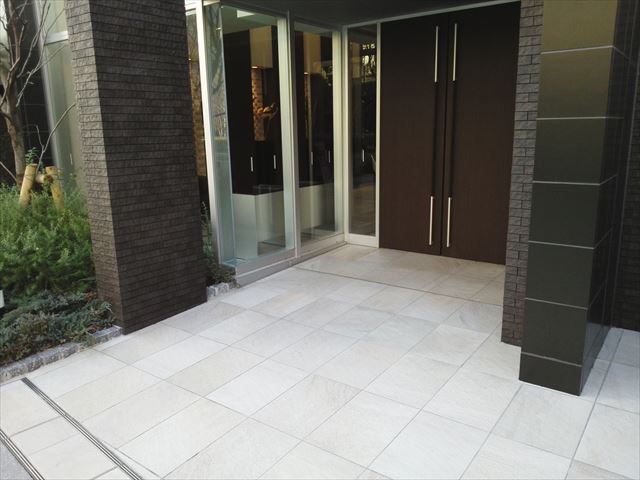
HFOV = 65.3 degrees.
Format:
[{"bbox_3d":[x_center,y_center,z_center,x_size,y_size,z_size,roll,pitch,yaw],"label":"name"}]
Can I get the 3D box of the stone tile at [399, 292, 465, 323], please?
[{"bbox_3d":[1.006,0.612,4.455,0.400,0.020,0.600,8,17,35],"label":"stone tile"}]

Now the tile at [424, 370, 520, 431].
[{"bbox_3d":[0.936,0.956,3.030,0.400,0.020,0.600,8,17,36],"label":"tile"}]

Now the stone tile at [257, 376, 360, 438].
[{"bbox_3d":[-0.067,1.000,3.025,0.400,0.020,0.600,8,17,36],"label":"stone tile"}]

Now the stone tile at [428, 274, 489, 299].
[{"bbox_3d":[1.387,0.469,4.934,0.400,0.020,0.600,8,17,36],"label":"stone tile"}]

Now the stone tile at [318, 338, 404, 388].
[{"bbox_3d":[0.289,0.859,3.458,0.393,0.024,0.605,8,17,35],"label":"stone tile"}]

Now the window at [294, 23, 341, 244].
[{"bbox_3d":[0.003,-1.246,6.034,0.048,2.507,0.921,8,17,35],"label":"window"}]

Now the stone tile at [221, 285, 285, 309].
[{"bbox_3d":[-0.644,0.560,4.905,0.400,0.020,0.600,8,17,35],"label":"stone tile"}]

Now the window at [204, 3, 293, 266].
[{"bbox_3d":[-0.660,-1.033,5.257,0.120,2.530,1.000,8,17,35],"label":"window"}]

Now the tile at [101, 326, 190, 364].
[{"bbox_3d":[-1.362,0.816,3.954,0.400,0.020,0.600,8,17,35],"label":"tile"}]

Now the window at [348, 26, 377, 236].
[{"bbox_3d":[0.543,-1.313,6.330,0.410,2.570,0.050,8,17,35],"label":"window"}]

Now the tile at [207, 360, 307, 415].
[{"bbox_3d":[-0.389,0.956,3.258,0.400,0.020,0.600,8,17,36],"label":"tile"}]

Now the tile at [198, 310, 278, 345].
[{"bbox_3d":[-0.664,0.726,4.140,0.393,0.024,0.605,8,17,35],"label":"tile"}]

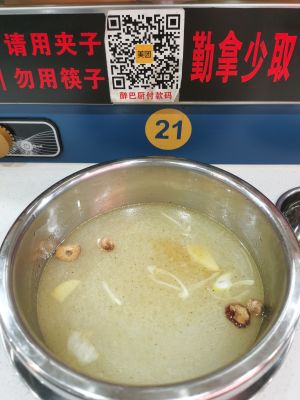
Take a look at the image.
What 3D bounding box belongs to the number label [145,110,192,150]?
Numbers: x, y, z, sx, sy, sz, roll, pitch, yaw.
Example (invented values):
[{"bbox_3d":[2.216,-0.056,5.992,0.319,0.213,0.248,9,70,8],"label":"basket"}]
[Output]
[{"bbox_3d":[0.020,-0.076,0.342,0.051,0.051,0.003,1,42,1],"label":"number label"}]

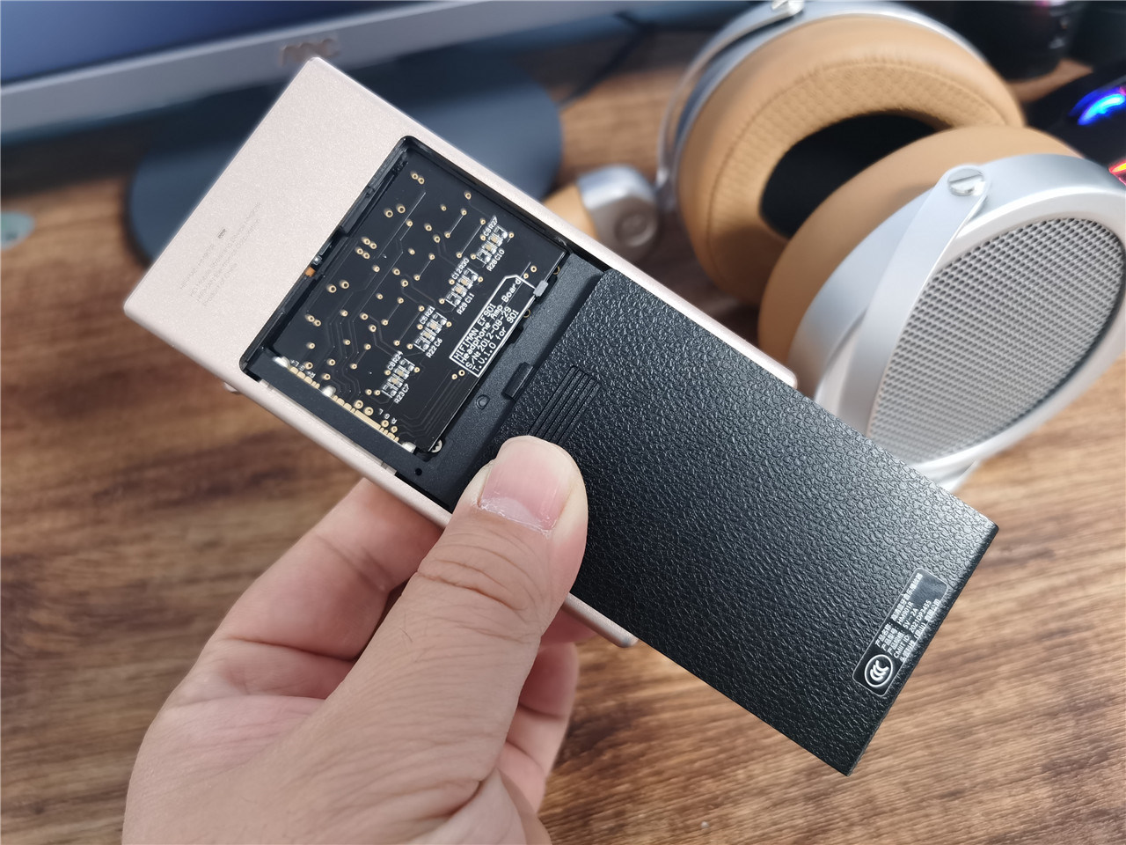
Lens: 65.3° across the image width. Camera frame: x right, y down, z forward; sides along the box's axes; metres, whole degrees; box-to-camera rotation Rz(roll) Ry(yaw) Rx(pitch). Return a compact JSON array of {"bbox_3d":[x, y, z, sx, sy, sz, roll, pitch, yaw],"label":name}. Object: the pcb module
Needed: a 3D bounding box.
[{"bbox_3d":[-0.030,-0.025,0.182,0.041,0.003,0.053,34,84,2],"label":"pcb module"}]

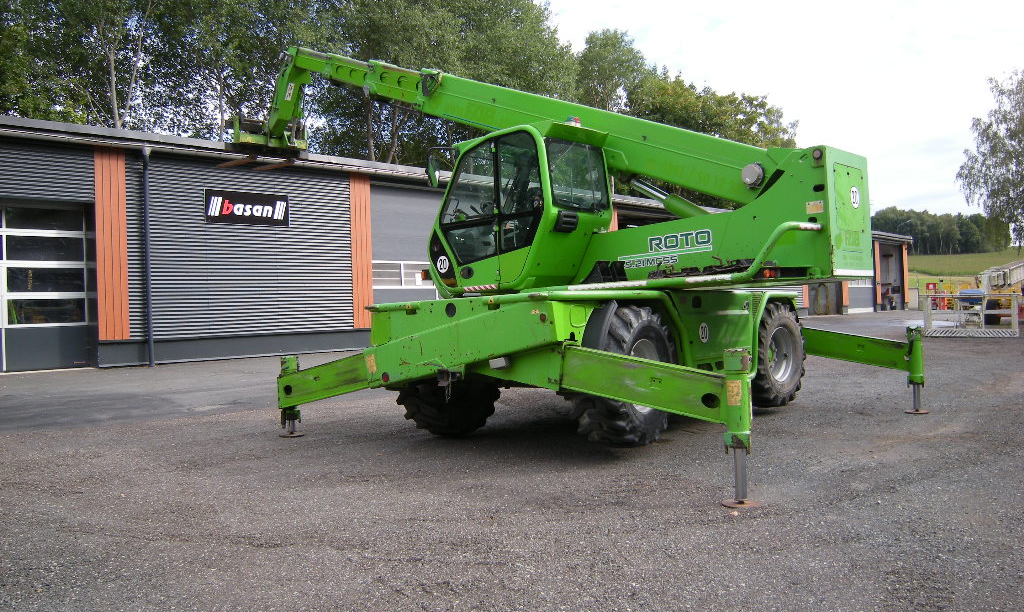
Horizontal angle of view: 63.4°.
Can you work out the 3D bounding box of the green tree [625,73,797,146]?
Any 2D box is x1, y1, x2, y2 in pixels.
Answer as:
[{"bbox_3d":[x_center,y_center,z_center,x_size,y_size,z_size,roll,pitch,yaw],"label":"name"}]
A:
[{"bbox_3d":[12.802,-7.106,52.067,10.300,15.363,9.800,-2,0,0],"label":"green tree"}]

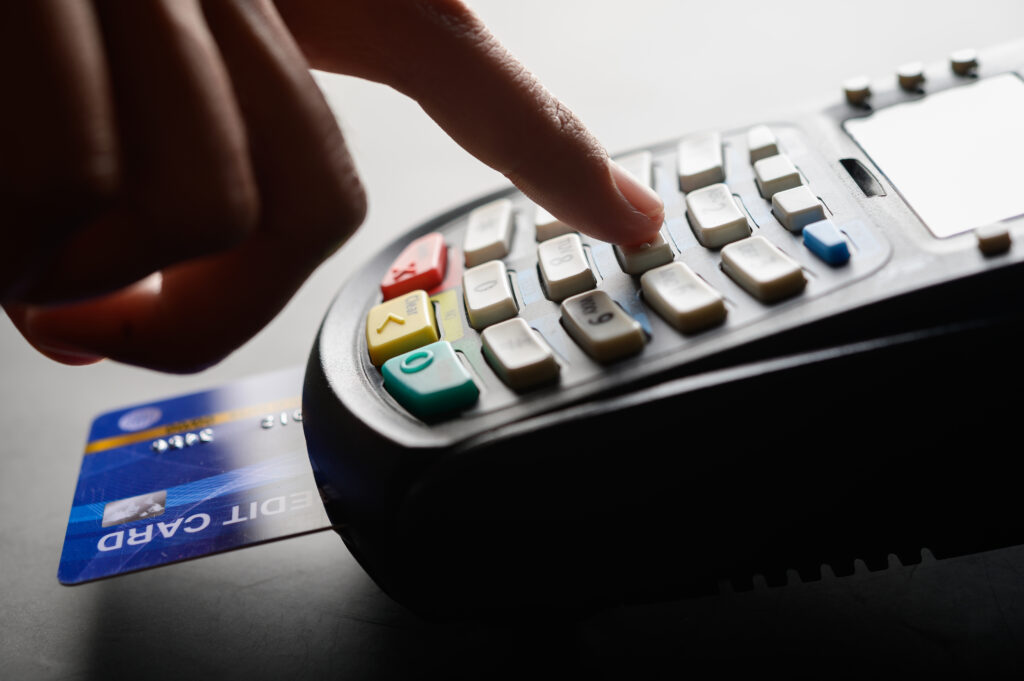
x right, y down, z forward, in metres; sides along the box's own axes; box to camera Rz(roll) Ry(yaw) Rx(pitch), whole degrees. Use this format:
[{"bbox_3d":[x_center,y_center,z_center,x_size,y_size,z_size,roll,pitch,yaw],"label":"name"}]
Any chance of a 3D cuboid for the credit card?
[{"bbox_3d":[-0.030,0.016,0.281,0.086,0.001,0.054,-13,27,0],"label":"credit card"}]

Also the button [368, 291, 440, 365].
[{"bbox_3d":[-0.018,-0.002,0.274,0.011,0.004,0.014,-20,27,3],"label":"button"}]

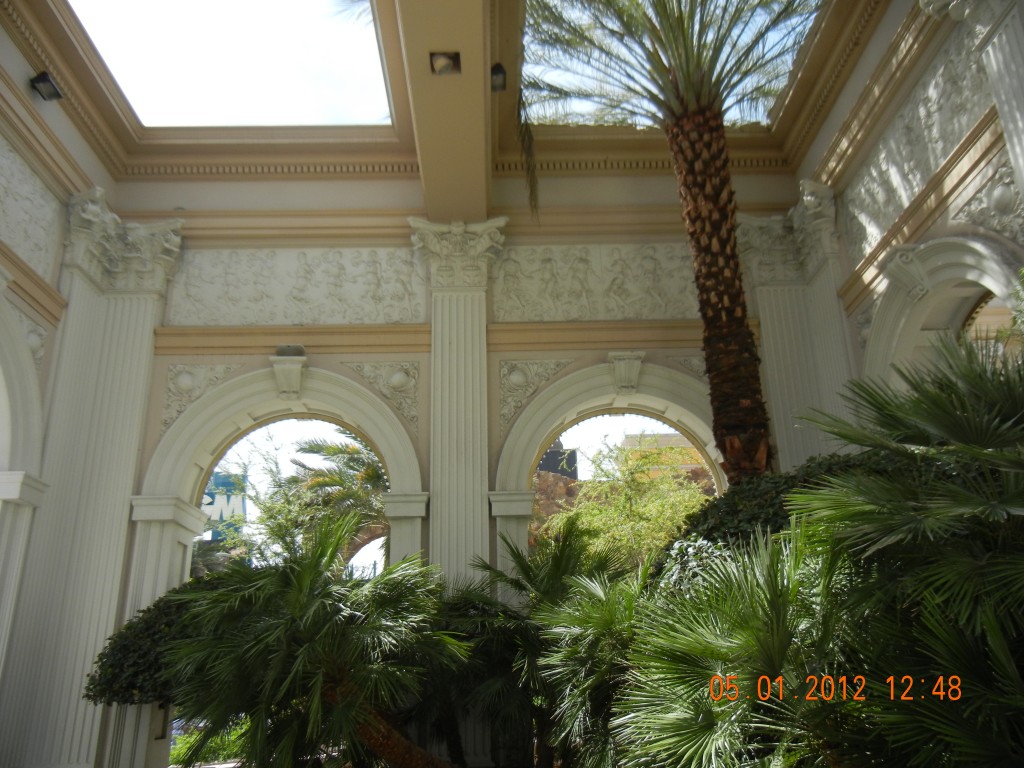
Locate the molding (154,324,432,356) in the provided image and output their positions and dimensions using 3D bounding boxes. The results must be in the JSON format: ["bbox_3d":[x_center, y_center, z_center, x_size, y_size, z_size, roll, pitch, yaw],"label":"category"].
[{"bbox_3d":[-2.672,-0.544,10.806,3.355,0.361,0.200,-1,-20,-1],"label":"molding"}]

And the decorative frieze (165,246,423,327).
[{"bbox_3d":[-2.656,-1.227,11.079,3.172,1.056,0.120,-1,-20,-1],"label":"decorative frieze"}]

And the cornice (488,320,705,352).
[{"bbox_3d":[1.350,-0.600,10.866,3.290,0.365,0.200,-1,-20,-1],"label":"cornice"}]

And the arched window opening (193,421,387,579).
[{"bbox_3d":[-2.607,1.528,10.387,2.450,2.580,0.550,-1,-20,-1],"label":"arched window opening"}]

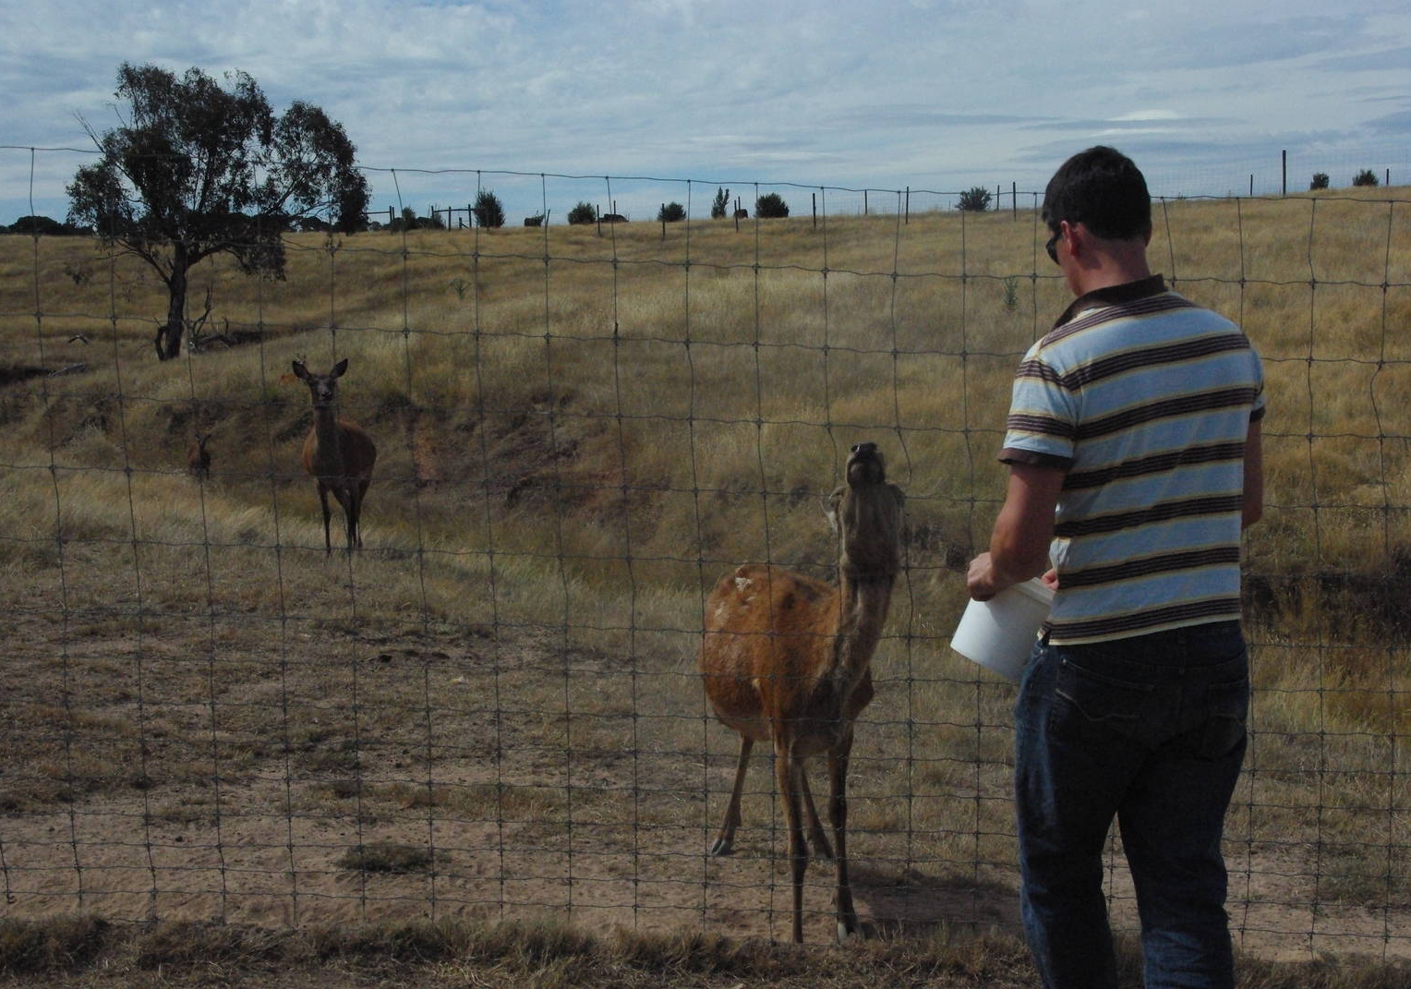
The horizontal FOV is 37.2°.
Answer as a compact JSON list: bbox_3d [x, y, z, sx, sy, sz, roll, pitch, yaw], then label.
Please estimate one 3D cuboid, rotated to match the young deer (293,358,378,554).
[{"bbox_3d":[-2.368,-0.245,13.500,0.420,1.240,1.080,1,5,6],"label":"young deer"}]

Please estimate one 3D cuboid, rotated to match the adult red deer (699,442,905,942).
[{"bbox_3d":[0.256,0.437,5.447,0.410,1.200,1.080,-1,5,-13],"label":"adult red deer"}]

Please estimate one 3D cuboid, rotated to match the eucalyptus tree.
[{"bbox_3d":[-10.471,-6.097,45.000,6.200,6.200,5.700,0,5,0],"label":"eucalyptus tree"}]

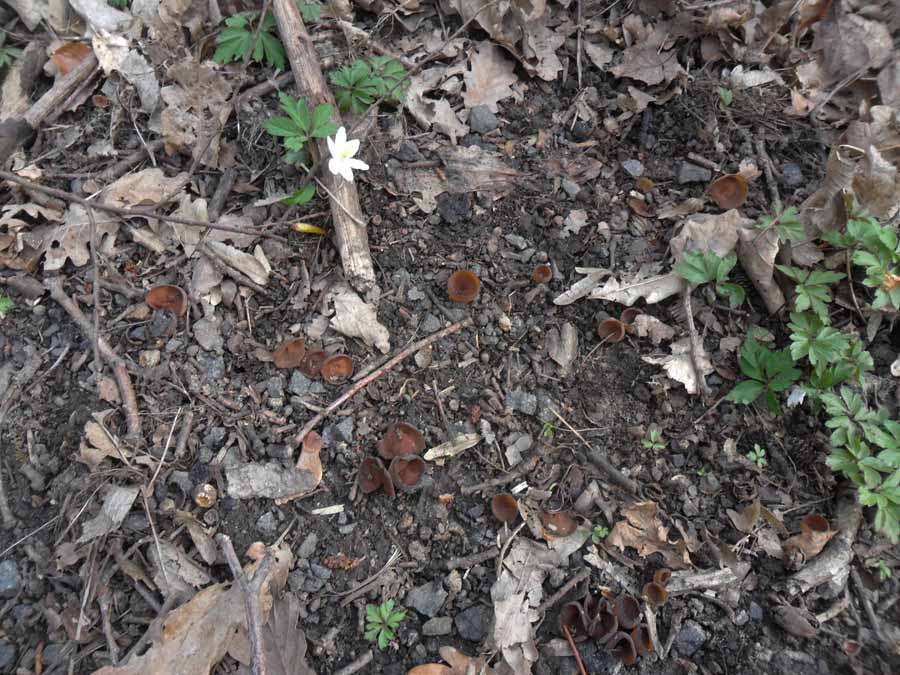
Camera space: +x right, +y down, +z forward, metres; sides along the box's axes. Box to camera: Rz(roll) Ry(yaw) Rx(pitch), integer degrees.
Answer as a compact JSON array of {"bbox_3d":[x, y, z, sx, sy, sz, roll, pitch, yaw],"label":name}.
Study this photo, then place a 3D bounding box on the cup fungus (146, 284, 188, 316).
[{"bbox_3d":[-0.228,-0.030,0.568,0.033,0.017,0.028,0,60,0],"label":"cup fungus"}]

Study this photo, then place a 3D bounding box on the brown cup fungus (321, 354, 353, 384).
[{"bbox_3d":[-0.087,0.025,0.538,0.025,0.014,0.024,0,60,0],"label":"brown cup fungus"}]

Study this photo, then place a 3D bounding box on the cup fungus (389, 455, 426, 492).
[{"bbox_3d":[-0.028,0.090,0.462,0.024,0.014,0.024,3,62,-6],"label":"cup fungus"}]

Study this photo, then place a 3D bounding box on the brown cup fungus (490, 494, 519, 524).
[{"bbox_3d":[0.037,0.118,0.483,0.019,0.014,0.018,0,60,0],"label":"brown cup fungus"}]

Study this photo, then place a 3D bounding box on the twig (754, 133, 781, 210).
[{"bbox_3d":[0.291,-0.153,0.644,0.009,0.008,0.092,1,60,0],"label":"twig"}]

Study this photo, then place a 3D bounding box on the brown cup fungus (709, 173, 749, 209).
[{"bbox_3d":[0.232,-0.122,0.585,0.030,0.018,0.029,0,58,0],"label":"brown cup fungus"}]

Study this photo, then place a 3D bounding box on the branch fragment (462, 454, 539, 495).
[{"bbox_3d":[0.033,0.091,0.465,0.056,0.007,0.006,-20,59,-13],"label":"branch fragment"}]

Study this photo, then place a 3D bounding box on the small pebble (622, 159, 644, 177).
[{"bbox_3d":[0.168,-0.156,0.644,0.020,0.010,0.015,0,60,0],"label":"small pebble"}]

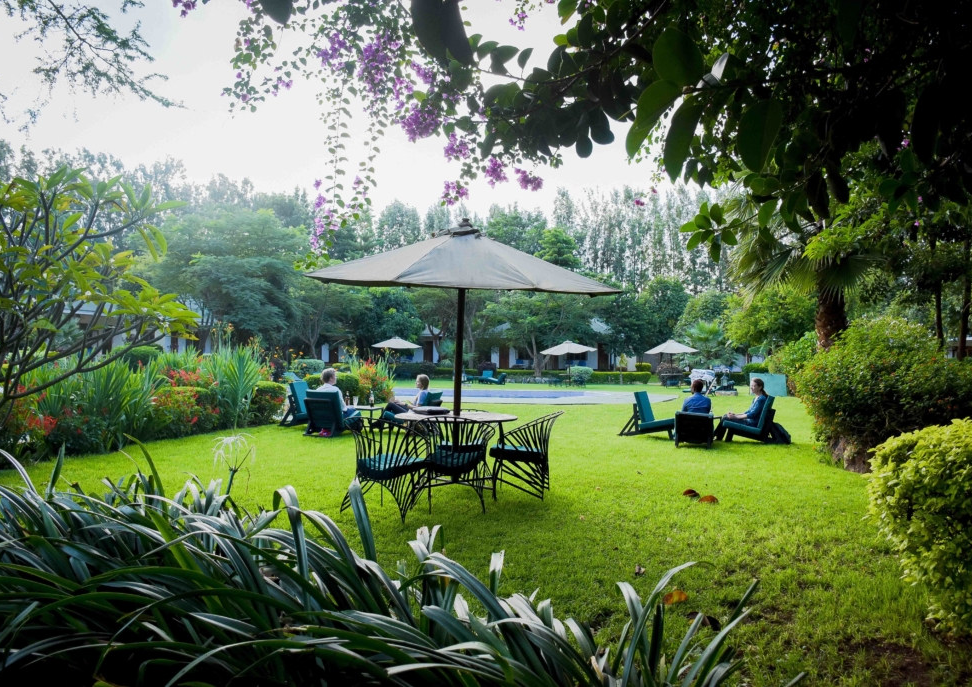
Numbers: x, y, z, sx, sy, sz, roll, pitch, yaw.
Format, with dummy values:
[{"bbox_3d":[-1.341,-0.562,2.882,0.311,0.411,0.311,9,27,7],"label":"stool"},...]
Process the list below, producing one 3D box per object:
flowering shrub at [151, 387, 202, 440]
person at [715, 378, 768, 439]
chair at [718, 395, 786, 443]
[{"bbox_3d":[-5.088,1.099,12.758,0.820,0.850,0.780,0,-1,0],"label":"flowering shrub"},{"bbox_3d":[4.200,1.085,12.700,0.850,1.000,0.500,0,-2,24],"label":"person"},{"bbox_3d":[4.264,1.218,12.407,0.980,0.750,0.590,0,-1,18],"label":"chair"}]

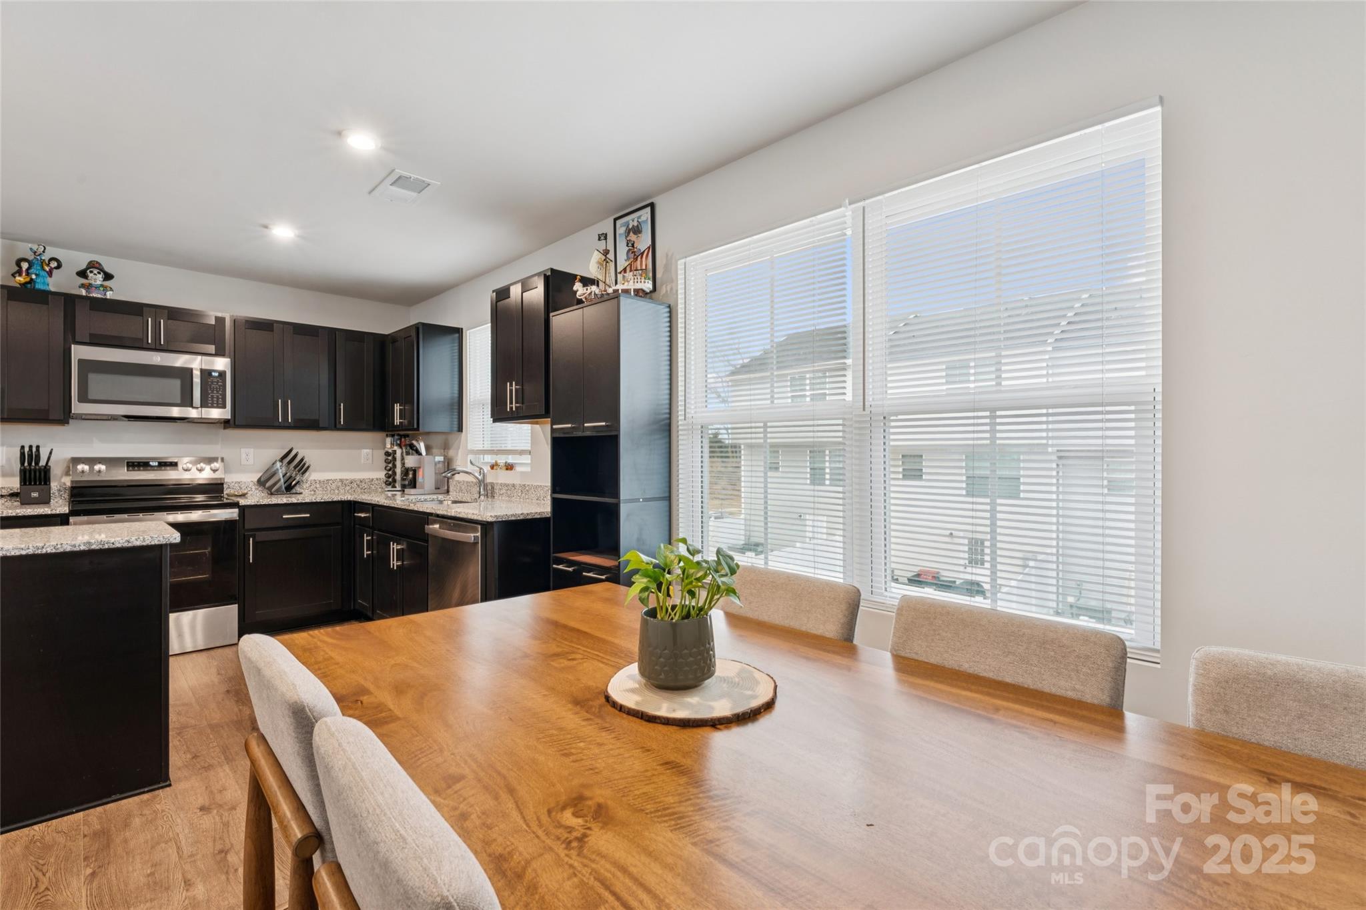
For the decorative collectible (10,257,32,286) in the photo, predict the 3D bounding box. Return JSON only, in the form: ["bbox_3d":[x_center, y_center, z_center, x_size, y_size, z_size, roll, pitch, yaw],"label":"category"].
[{"bbox_3d":[-3.820,-1.042,3.506,0.100,0.182,0.094,0,0,31],"label":"decorative collectible"}]

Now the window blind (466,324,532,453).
[{"bbox_3d":[-1.255,-0.461,4.130,0.055,0.902,0.902,0,0,-45],"label":"window blind"}]

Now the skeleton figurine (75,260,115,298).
[{"bbox_3d":[-3.611,-1.064,3.734,0.175,0.230,0.150,0,0,-45],"label":"skeleton figurine"}]

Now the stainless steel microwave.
[{"bbox_3d":[-3.403,-0.438,3.909,0.754,0.406,0.405,0,0,-45],"label":"stainless steel microwave"}]

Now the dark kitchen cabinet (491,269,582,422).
[{"bbox_3d":[-0.787,-0.562,3.397,0.321,0.765,0.618,0,0,-45],"label":"dark kitchen cabinet"}]

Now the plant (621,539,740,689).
[{"bbox_3d":[-0.005,0.285,1.106,0.215,0.268,0.205,0,0,0],"label":"plant"}]

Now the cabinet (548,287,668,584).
[{"bbox_3d":[-0.369,0.239,2.985,0.304,1.901,0.558,0,0,-45],"label":"cabinet"}]

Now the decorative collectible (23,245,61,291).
[{"bbox_3d":[-3.776,-1.088,3.584,0.152,0.280,0.130,0,0,-38],"label":"decorative collectible"}]

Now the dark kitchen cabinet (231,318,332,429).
[{"bbox_3d":[-2.941,-0.567,4.421,0.620,0.766,0.325,0,0,-45],"label":"dark kitchen cabinet"}]

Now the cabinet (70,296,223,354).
[{"bbox_3d":[-3.388,-0.779,3.868,0.753,0.306,0.334,0,0,-45],"label":"cabinet"}]

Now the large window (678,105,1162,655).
[{"bbox_3d":[0.642,-0.198,2.248,0.100,1.443,1.800,0,0,-45],"label":"large window"}]

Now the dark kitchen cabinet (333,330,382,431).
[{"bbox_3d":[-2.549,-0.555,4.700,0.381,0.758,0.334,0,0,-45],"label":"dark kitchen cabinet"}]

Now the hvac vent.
[{"bbox_3d":[-1.312,-1.258,2.859,0.204,0.020,0.350,0,0,-45],"label":"hvac vent"}]

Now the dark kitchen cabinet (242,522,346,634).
[{"bbox_3d":[-2.825,0.820,4.317,0.606,0.685,0.620,0,0,-45],"label":"dark kitchen cabinet"}]

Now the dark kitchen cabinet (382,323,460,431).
[{"bbox_3d":[-2.010,-0.566,4.660,0.324,0.768,0.685,0,0,-45],"label":"dark kitchen cabinet"}]

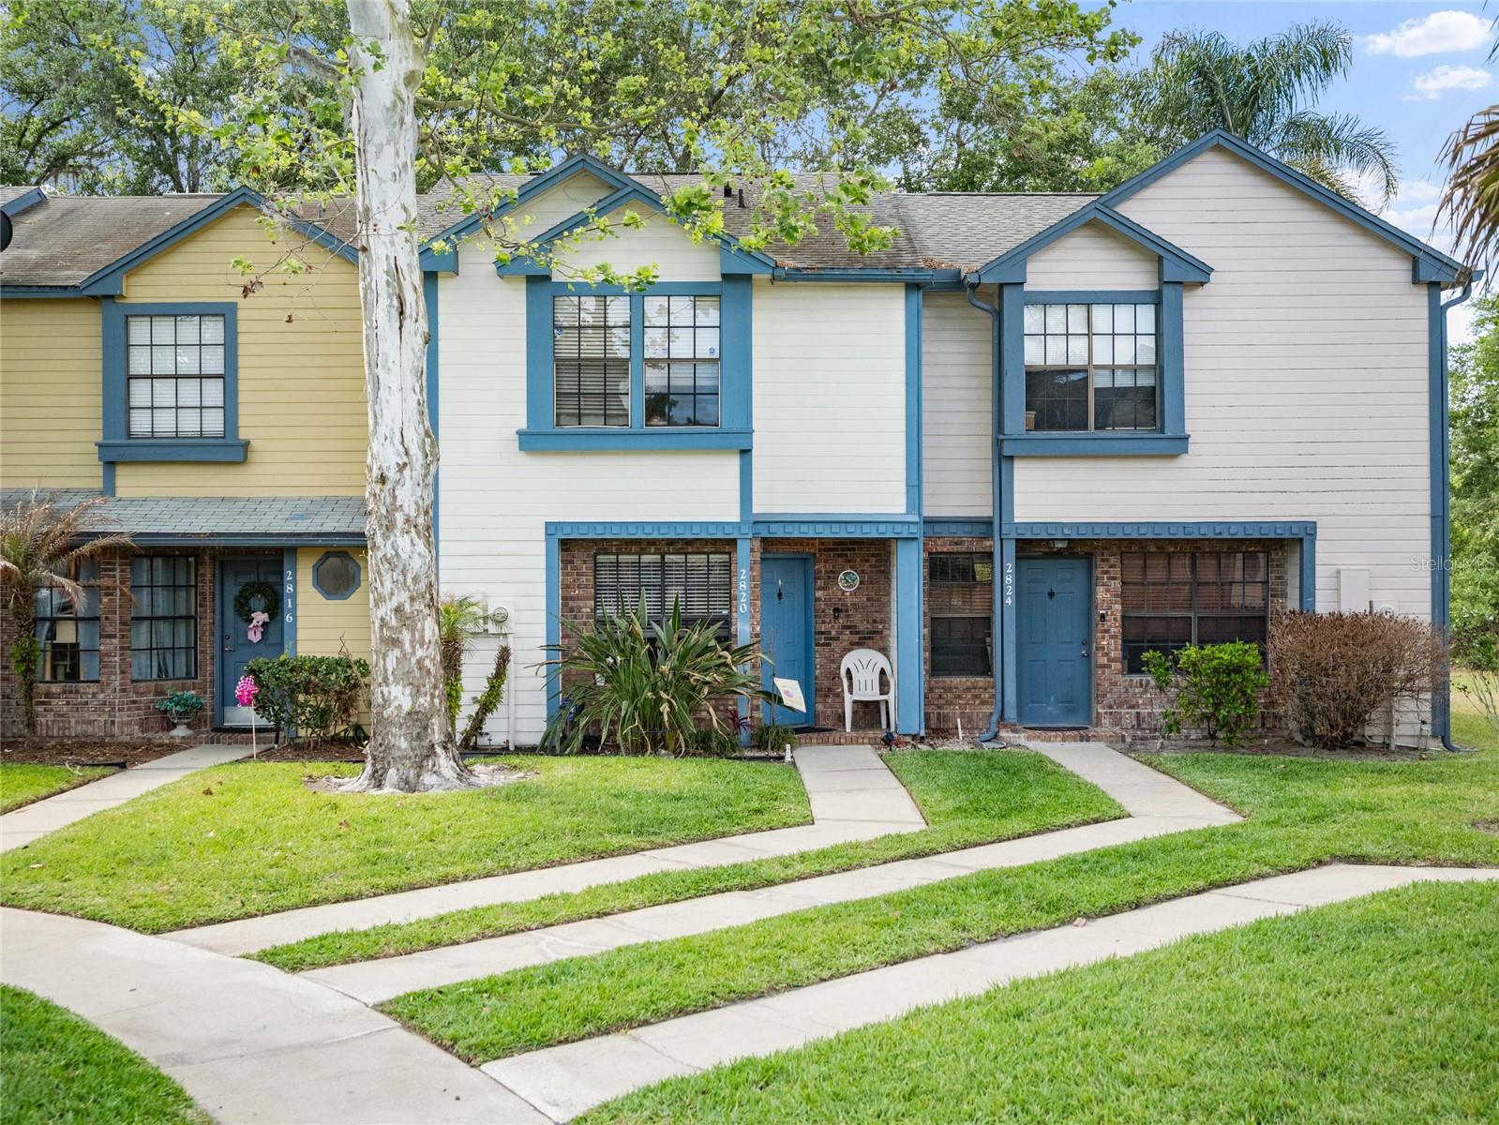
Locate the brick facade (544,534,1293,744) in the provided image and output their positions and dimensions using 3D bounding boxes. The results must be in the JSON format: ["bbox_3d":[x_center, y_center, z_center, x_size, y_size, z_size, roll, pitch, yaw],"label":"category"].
[{"bbox_3d":[2.120,0.910,21.550,8.750,2.470,1.300,0,-1,0],"label":"brick facade"}]

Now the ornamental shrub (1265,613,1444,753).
[{"bbox_3d":[6.800,1.320,20.350,2.000,1.550,1.400,0,-1,0],"label":"ornamental shrub"}]

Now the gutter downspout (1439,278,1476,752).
[{"bbox_3d":[8.240,-0.550,21.200,0.420,5.530,0.110,0,-1,0],"label":"gutter downspout"}]

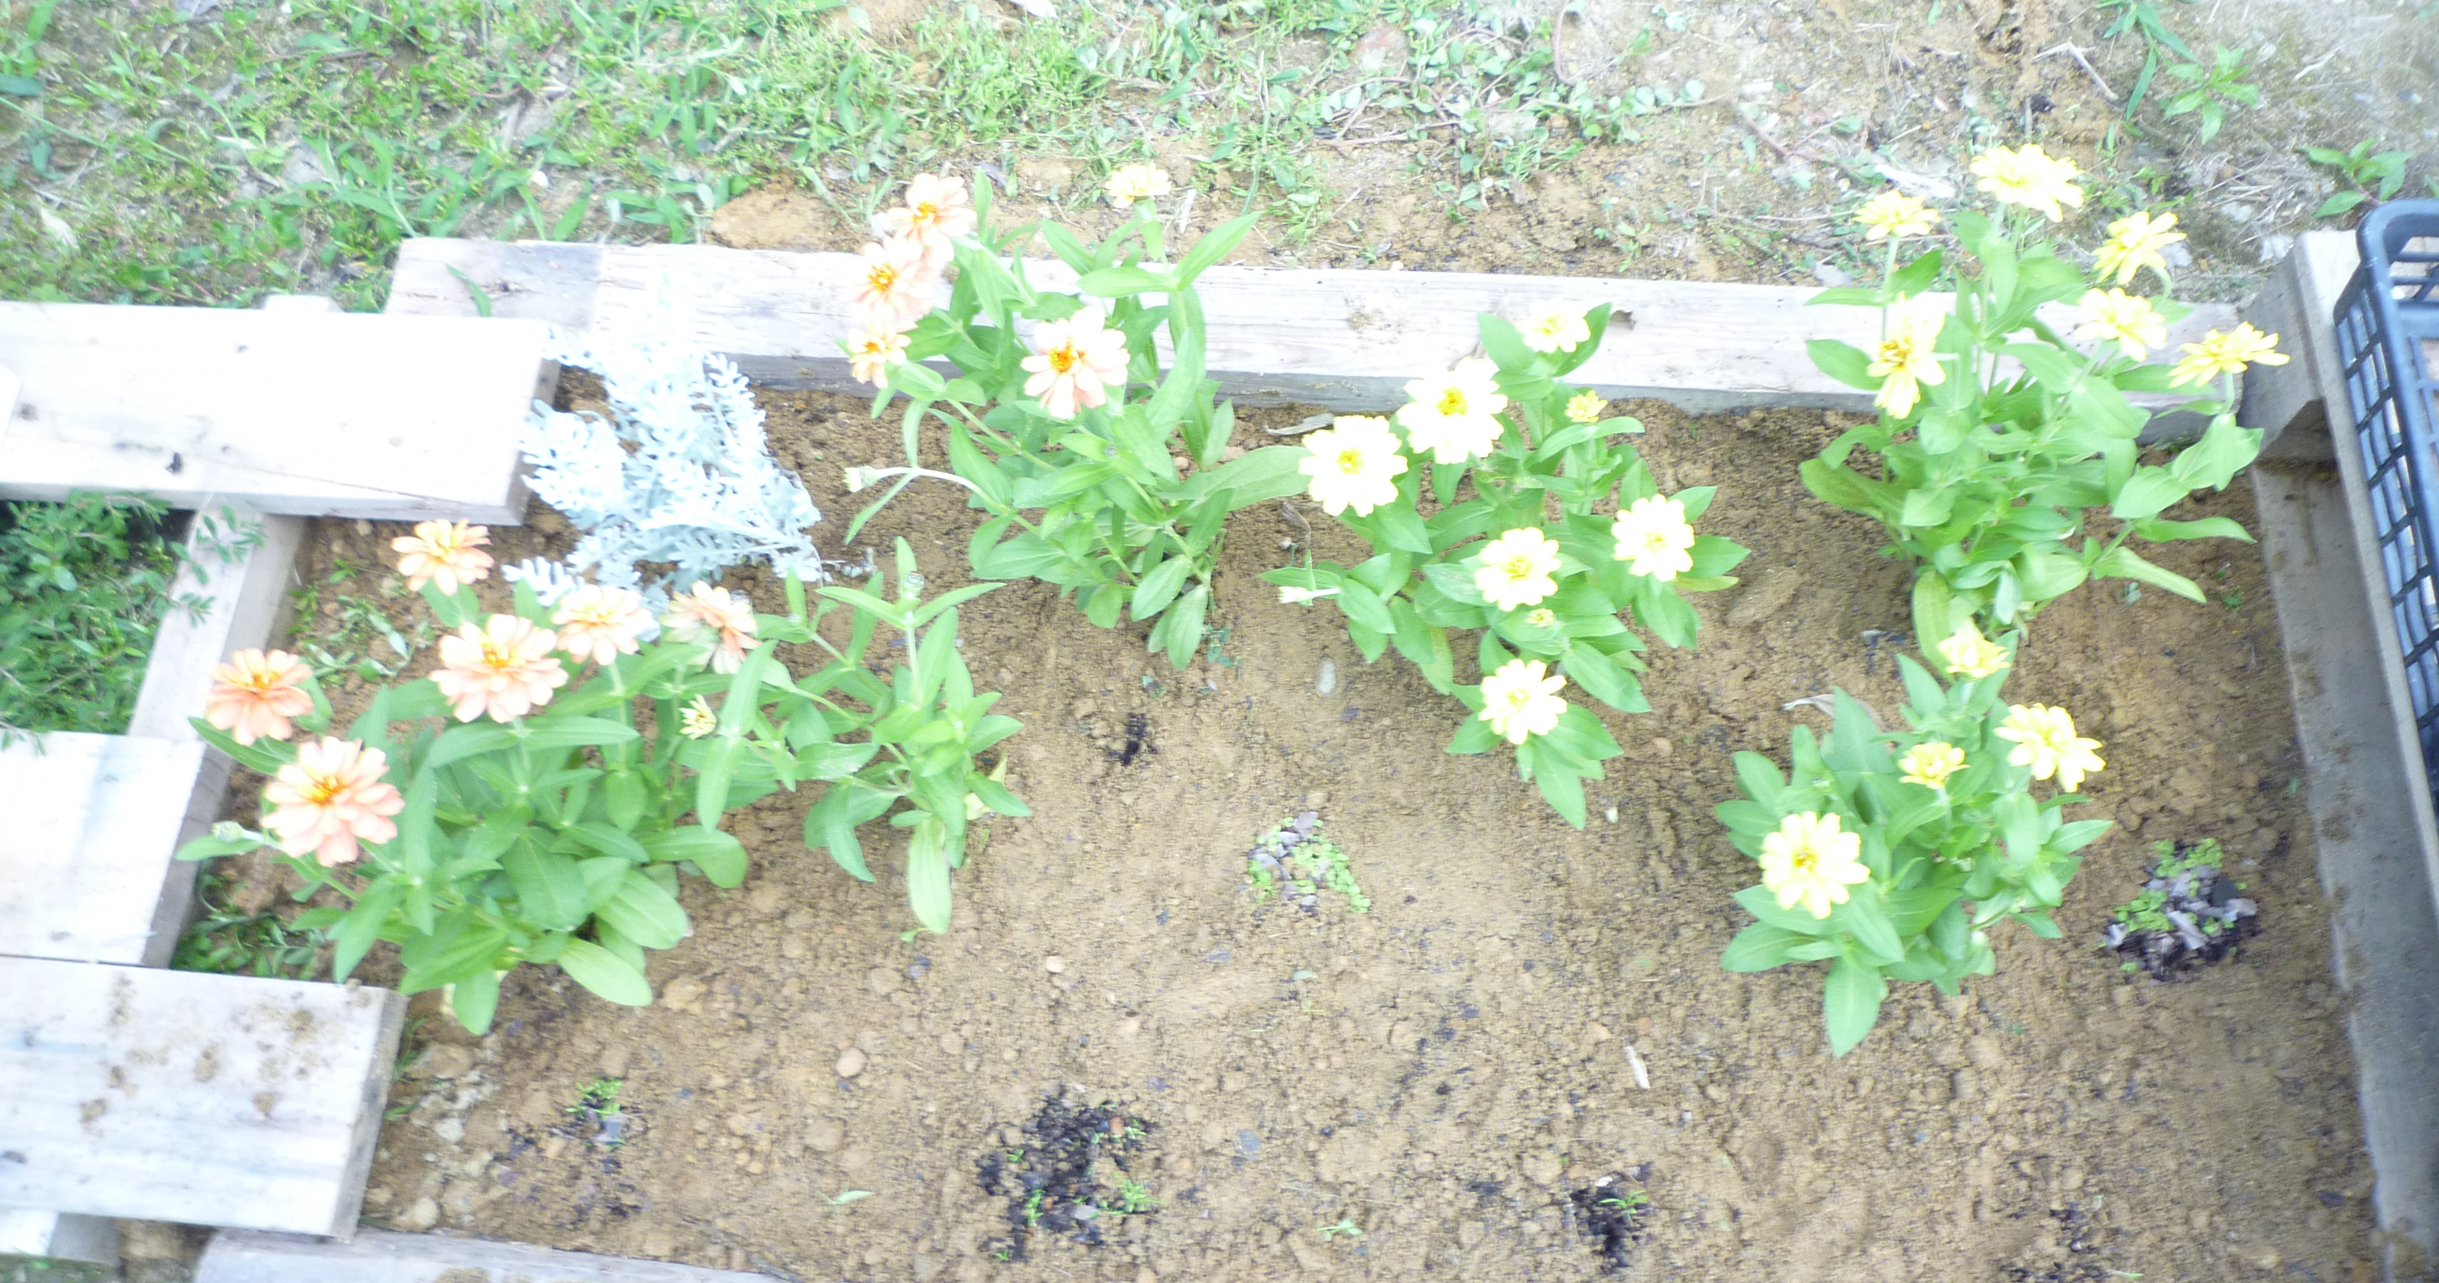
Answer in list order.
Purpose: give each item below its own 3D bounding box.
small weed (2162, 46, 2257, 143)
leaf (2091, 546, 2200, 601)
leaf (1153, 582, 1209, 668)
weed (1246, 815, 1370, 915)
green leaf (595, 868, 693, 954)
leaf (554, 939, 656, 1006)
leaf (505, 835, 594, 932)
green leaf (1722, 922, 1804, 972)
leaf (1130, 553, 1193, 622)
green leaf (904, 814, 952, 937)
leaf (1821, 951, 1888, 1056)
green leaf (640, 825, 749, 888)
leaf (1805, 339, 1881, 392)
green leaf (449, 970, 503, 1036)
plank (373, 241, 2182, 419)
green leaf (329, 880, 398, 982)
[{"bbox_3d":[0.712,-0.393,1.268,0.066,0.030,0.085,0,67,4],"label":"small weed"},{"bbox_3d":[0.554,-0.039,1.050,0.074,0.015,0.020,22,70,-4],"label":"leaf"},{"bbox_3d":[-0.022,-0.011,1.259,0.028,0.014,0.066,20,103,12],"label":"leaf"},{"bbox_3d":[0.055,0.140,1.098,0.076,0.020,0.062,0,67,4],"label":"weed"},{"bbox_3d":[-0.350,0.165,1.074,0.065,0.015,0.038,33,73,2],"label":"green leaf"},{"bbox_3d":[-0.375,0.204,1.073,0.062,0.015,0.030,28,71,-5],"label":"leaf"},{"bbox_3d":[-0.431,0.155,1.131,0.044,0.014,0.069,-17,98,-3],"label":"leaf"},{"bbox_3d":[0.347,0.195,1.114,0.061,0.014,0.025,-25,66,20],"label":"green leaf"},{"bbox_3d":[-0.042,-0.038,1.258,0.029,0.014,0.062,41,95,18],"label":"leaf"},{"bbox_3d":[-0.198,0.159,1.201,0.029,0.014,0.082,-6,89,2],"label":"green leaf"},{"bbox_3d":[0.356,0.206,1.000,0.033,0.015,0.059,7,88,7],"label":"leaf"},{"bbox_3d":[-0.325,0.131,1.084,0.068,0.015,0.031,18,69,-7],"label":"green leaf"},{"bbox_3d":[0.374,-0.166,1.054,0.026,0.015,0.056,-40,55,-12],"label":"leaf"},{"bbox_3d":[-0.452,0.218,1.073,0.031,0.015,0.047,-2,92,4],"label":"green leaf"},{"bbox_3d":[0.035,-0.234,1.362,1.426,0.045,0.094,3,68,6],"label":"plank"},{"bbox_3d":[-0.538,0.183,1.111,0.027,0.014,0.080,34,100,16],"label":"green leaf"}]

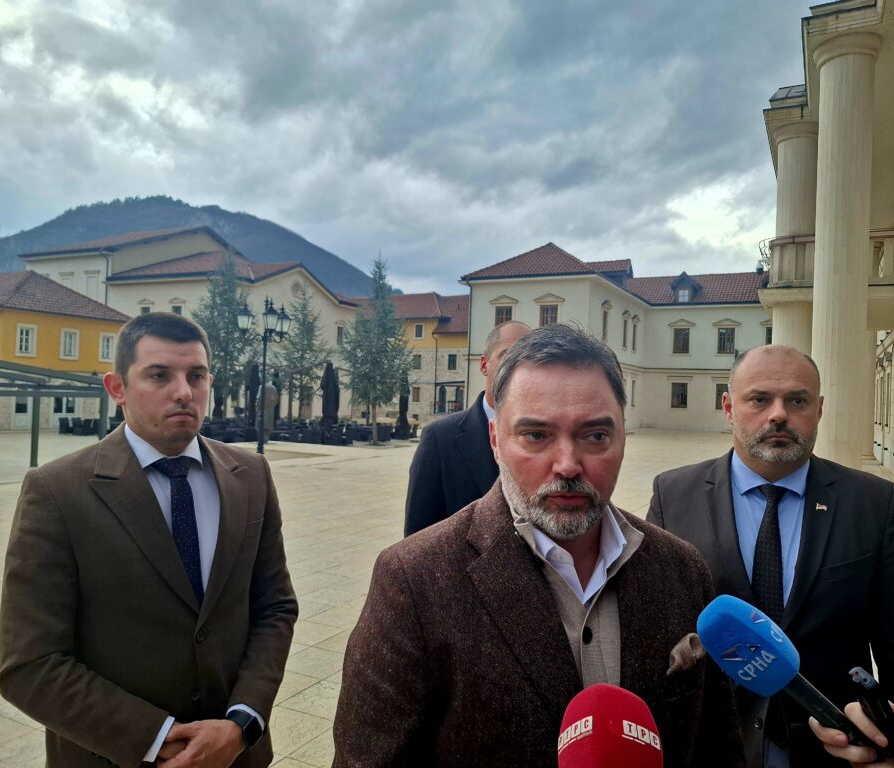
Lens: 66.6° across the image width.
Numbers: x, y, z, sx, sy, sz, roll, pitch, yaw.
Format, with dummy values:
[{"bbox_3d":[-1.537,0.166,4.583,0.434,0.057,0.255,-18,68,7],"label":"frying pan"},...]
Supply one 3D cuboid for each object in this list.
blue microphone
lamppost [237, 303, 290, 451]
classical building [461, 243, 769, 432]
[{"bbox_3d":[0.336,0.291,0.660,0.215,0.064,0.064,43,29,2],"label":"blue microphone"},{"bbox_3d":[-5.127,-0.219,19.184,1.500,4.472,1.400,3,-1,-27],"label":"lamppost"},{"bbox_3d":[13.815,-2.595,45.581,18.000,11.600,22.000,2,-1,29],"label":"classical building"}]

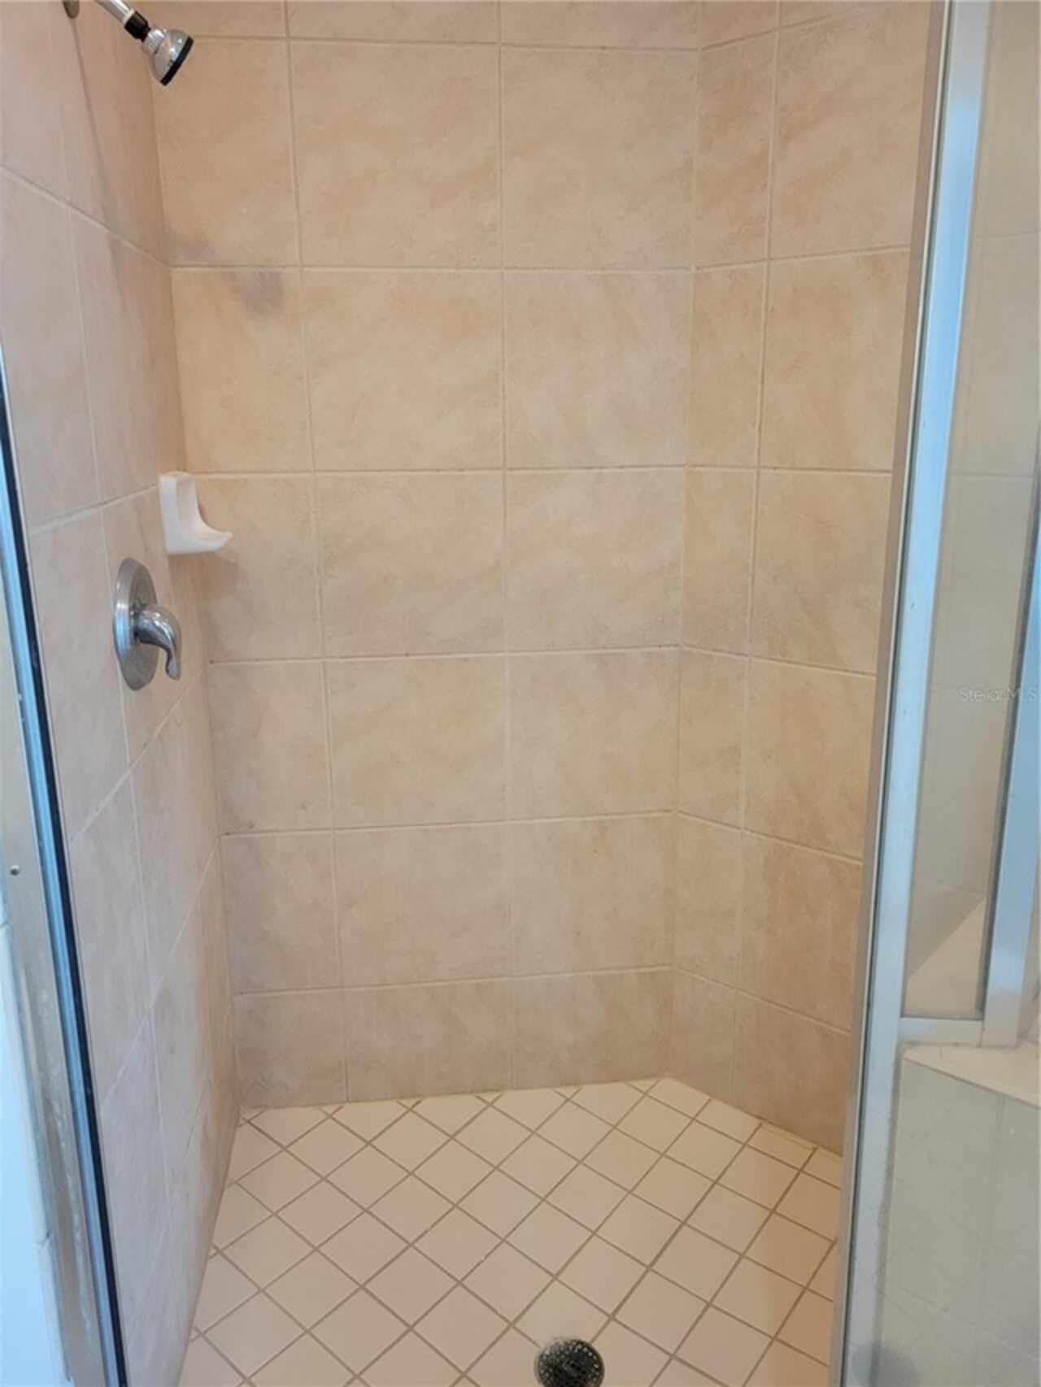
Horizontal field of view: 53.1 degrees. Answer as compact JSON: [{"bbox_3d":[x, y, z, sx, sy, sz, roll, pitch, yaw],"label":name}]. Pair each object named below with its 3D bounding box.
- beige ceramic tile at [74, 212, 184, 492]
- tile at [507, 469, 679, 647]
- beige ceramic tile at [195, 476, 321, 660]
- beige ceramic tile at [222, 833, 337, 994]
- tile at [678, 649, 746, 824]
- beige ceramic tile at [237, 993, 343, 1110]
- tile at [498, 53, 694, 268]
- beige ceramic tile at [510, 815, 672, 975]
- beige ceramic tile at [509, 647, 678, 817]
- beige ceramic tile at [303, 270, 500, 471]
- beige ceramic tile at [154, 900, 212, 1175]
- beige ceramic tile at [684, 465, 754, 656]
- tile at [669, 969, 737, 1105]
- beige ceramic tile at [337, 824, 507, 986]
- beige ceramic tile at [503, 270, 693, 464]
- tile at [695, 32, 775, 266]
[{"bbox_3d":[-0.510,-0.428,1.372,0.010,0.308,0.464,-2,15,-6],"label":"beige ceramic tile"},{"bbox_3d":[0.136,-0.240,1.892,0.323,0.325,0.010,-2,14,-6],"label":"tile"},{"bbox_3d":[-0.447,-0.213,1.782,0.198,0.317,0.012,-2,15,-6],"label":"beige ceramic tile"},{"bbox_3d":[-0.454,0.420,1.992,0.205,0.329,0.010,-2,14,-6],"label":"beige ceramic tile"},{"bbox_3d":[0.348,0.083,1.889,0.135,0.317,0.012,11,19,38],"label":"tile"},{"bbox_3d":[-0.439,0.684,2.014,0.198,0.244,0.012,-2,15,-6],"label":"beige ceramic tile"},{"bbox_3d":[0.123,-0.826,1.619,0.305,0.308,0.010,-2,15,-6],"label":"tile"},{"bbox_3d":[0.137,0.388,1.999,0.310,0.317,0.012,-2,15,-6],"label":"beige ceramic tile"},{"bbox_3d":[0.139,0.078,1.973,0.323,0.324,0.010,-2,14,-6],"label":"beige ceramic tile"},{"bbox_3d":[-0.188,-0.533,1.726,0.319,0.317,0.012,-2,15,-6],"label":"beige ceramic tile"},{"bbox_3d":[-0.489,0.505,1.508,0.010,0.308,0.311,-2,15,-6],"label":"beige ceramic tile"},{"bbox_3d":[0.356,-0.235,1.863,0.138,0.325,0.010,11,18,39],"label":"beige ceramic tile"},{"bbox_3d":[0.345,0.654,1.998,0.129,0.246,0.010,12,20,38],"label":"tile"},{"bbox_3d":[-0.175,0.389,1.920,0.309,0.308,0.010,-2,15,-6],"label":"beige ceramic tile"},{"bbox_3d":[0.126,-0.525,1.702,0.305,0.308,0.010,-2,15,-6],"label":"beige ceramic tile"},{"bbox_3d":[0.351,-0.876,1.700,0.138,0.331,0.010,11,18,39],"label":"tile"}]

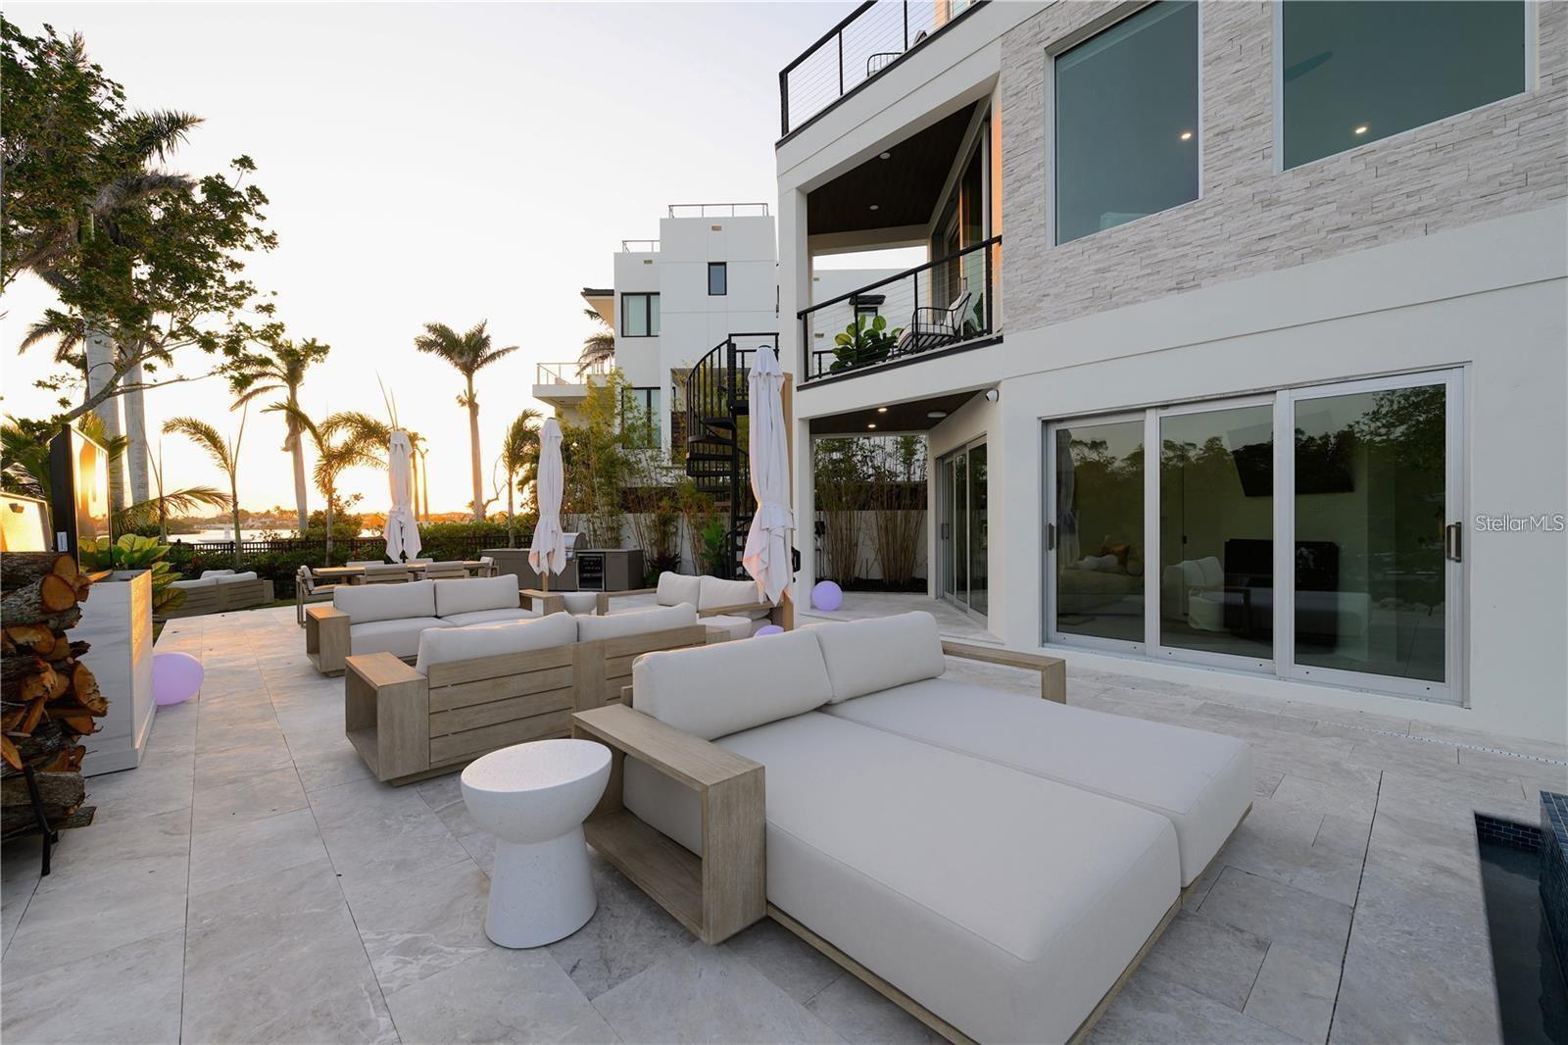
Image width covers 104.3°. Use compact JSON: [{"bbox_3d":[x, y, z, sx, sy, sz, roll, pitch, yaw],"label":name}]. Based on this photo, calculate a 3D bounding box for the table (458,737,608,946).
[{"bbox_3d":[-0.840,1.085,2.105,0.480,0.515,0.480,0,0,0],"label":"table"}]

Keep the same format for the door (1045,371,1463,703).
[{"bbox_3d":[3.485,0.090,4.980,0.130,2.200,2.740,0,0,-44],"label":"door"}]

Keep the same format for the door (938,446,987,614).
[{"bbox_3d":[2.410,0.100,8.260,0.130,2.220,2.740,0,0,3],"label":"door"}]

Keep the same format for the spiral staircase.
[{"bbox_3d":[-0.830,-0.740,9.700,1.520,4.200,1.520,0,0,0],"label":"spiral staircase"}]

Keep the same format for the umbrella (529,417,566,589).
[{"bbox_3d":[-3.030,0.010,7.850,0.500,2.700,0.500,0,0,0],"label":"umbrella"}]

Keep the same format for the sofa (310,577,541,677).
[{"bbox_3d":[-3.580,0.975,6.430,2.170,0.760,0.930,0,0,-44],"label":"sofa"}]

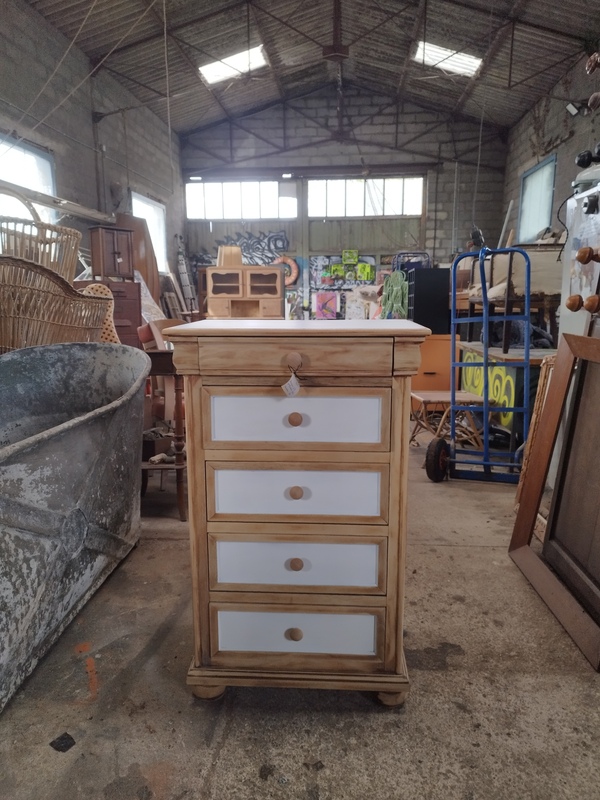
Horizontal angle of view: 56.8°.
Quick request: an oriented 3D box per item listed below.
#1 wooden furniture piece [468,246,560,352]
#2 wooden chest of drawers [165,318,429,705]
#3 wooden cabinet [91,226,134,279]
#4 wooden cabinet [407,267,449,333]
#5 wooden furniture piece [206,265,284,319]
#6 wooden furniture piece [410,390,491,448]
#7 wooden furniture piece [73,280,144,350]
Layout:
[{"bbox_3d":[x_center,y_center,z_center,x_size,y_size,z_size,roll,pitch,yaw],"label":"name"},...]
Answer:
[{"bbox_3d":[1.539,-0.709,3.918,0.420,0.670,0.870,1,12,4],"label":"wooden furniture piece"},{"bbox_3d":[0.001,0.307,1.621,0.644,1.049,0.405,1,12,3],"label":"wooden chest of drawers"},{"bbox_3d":[-1.684,-1.295,4.981,0.205,0.465,0.331,11,16,43],"label":"wooden cabinet"},{"bbox_3d":[1.176,-0.899,5.072,0.309,0.566,0.500,1,12,5],"label":"wooden cabinet"},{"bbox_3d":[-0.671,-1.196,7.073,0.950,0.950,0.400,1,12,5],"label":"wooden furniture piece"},{"bbox_3d":[1.084,0.154,4.078,0.470,0.362,0.420,-1,12,-4],"label":"wooden furniture piece"},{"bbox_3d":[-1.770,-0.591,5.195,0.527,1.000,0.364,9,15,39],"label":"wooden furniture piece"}]

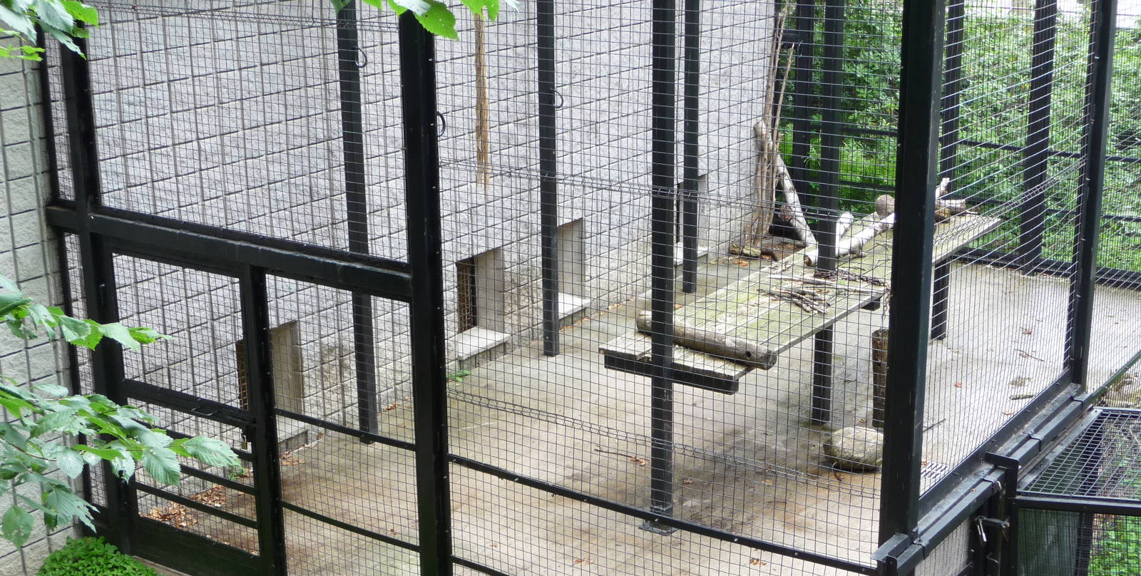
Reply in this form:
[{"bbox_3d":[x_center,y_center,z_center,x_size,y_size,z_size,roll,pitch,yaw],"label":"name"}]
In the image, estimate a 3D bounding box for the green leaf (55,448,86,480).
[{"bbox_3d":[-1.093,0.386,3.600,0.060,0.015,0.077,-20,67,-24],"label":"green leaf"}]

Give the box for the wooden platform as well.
[{"bbox_3d":[1.837,-0.027,11.869,0.980,0.130,4.480,10,20,33],"label":"wooden platform"}]

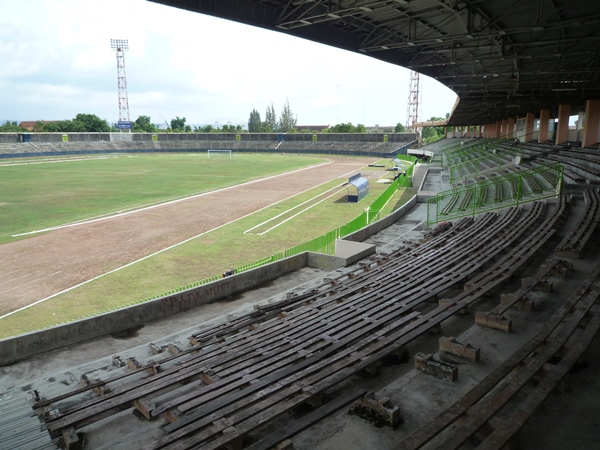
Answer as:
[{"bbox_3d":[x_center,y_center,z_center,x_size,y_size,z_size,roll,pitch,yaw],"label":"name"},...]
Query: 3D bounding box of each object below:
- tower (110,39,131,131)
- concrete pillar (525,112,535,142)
[{"bbox_3d":[-68.845,-49.980,168.337,6.400,41.000,4.000,-3,12,-15],"label":"tower"},{"bbox_3d":[22.835,-9.656,43.000,0.570,2.900,0.580,4,12,18],"label":"concrete pillar"}]

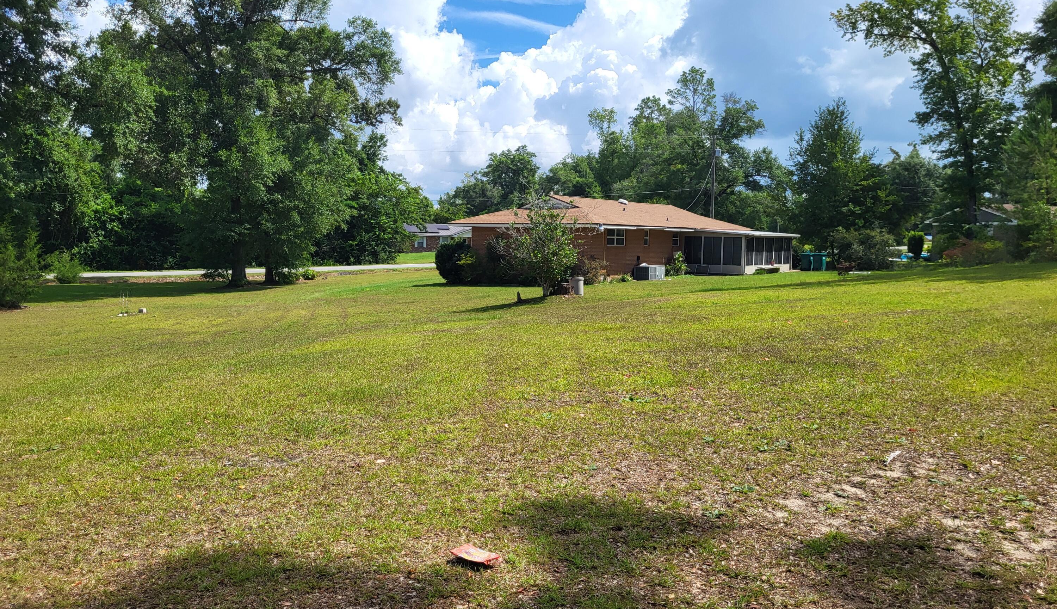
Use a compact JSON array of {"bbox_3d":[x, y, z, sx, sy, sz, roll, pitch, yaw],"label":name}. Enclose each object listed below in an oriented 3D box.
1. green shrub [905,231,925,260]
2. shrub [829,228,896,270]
[{"bbox_3d":[27.773,-4.208,57.000,1.281,2.070,1.281,3,5,26],"label":"green shrub"},{"bbox_3d":[20.954,-3.481,50.000,3.841,2.750,3.073,3,5,23],"label":"shrub"}]

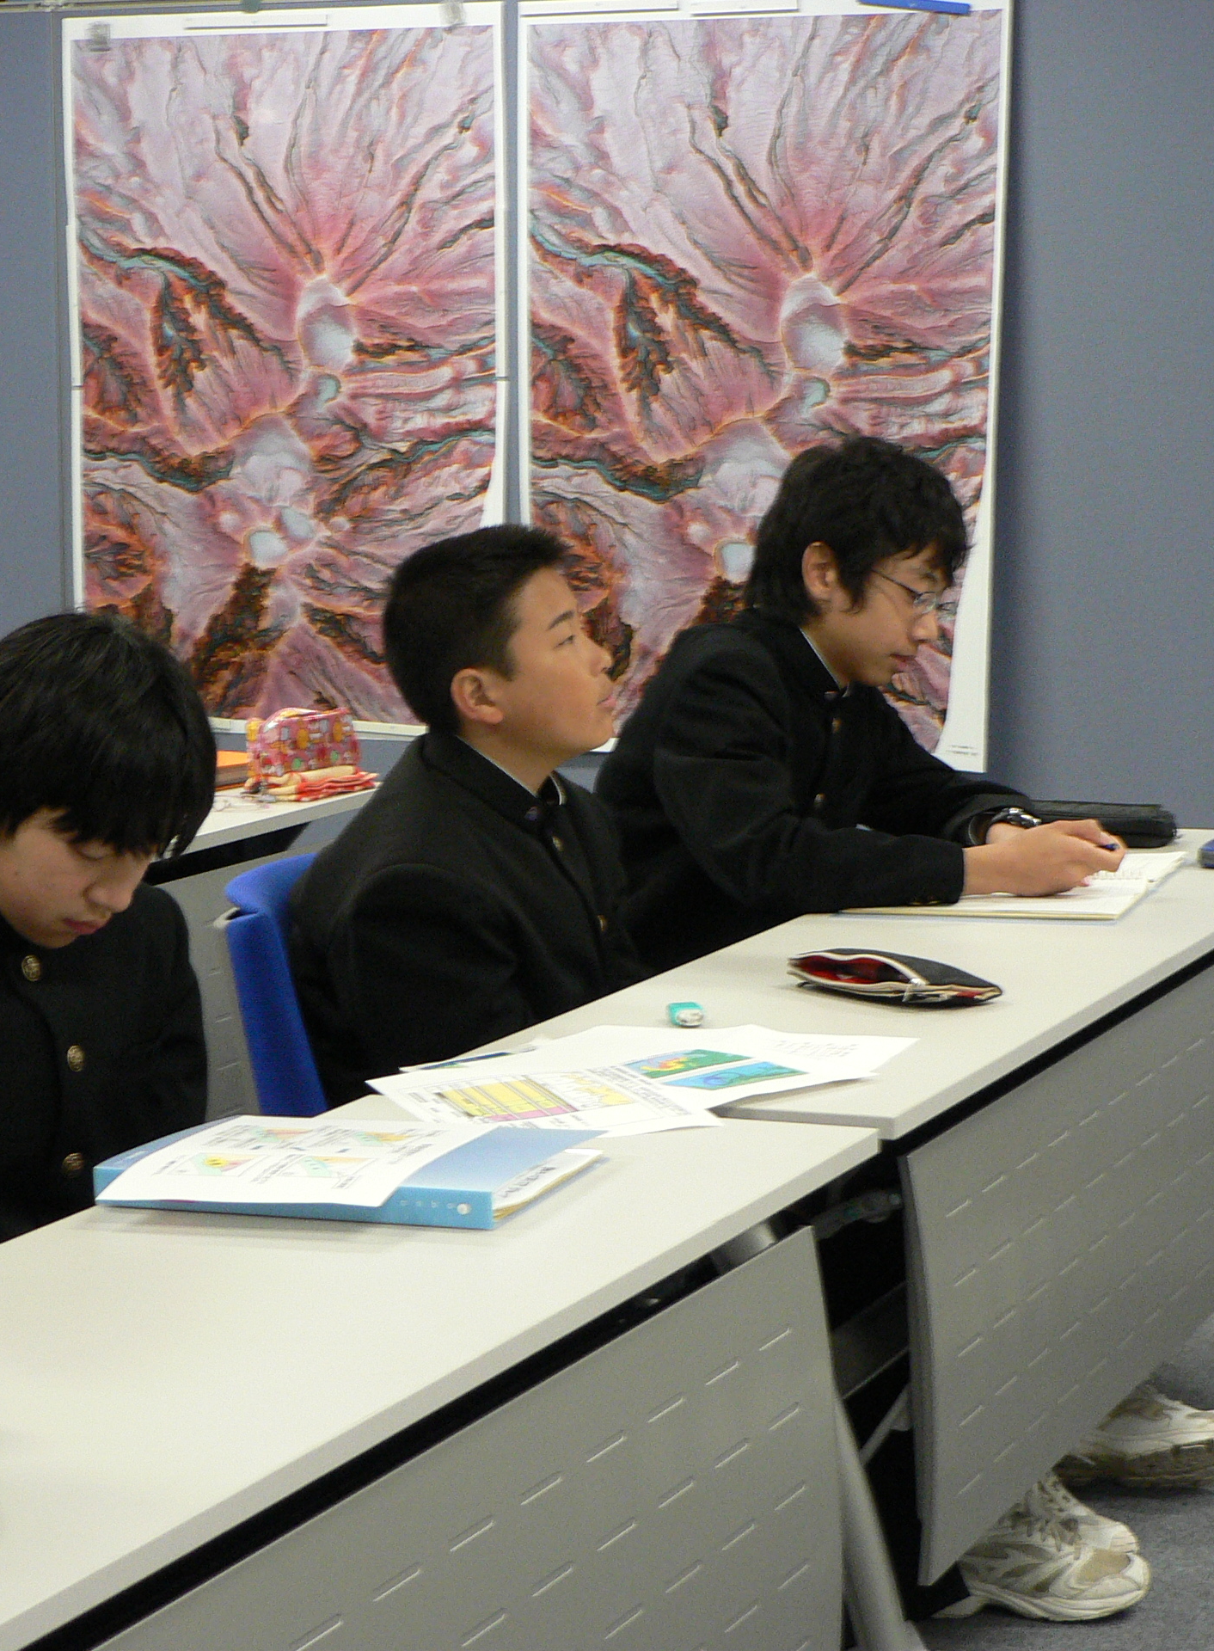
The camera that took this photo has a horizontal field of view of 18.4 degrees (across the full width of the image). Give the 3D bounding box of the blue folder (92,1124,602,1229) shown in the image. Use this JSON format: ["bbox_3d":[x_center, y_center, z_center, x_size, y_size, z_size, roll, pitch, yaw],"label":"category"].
[{"bbox_3d":[-0.191,0.259,2.857,0.308,0.030,0.230,2,8,19],"label":"blue folder"}]

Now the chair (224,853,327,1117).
[{"bbox_3d":[-0.061,0.442,3.881,0.550,0.800,0.500,4,9,29],"label":"chair"}]

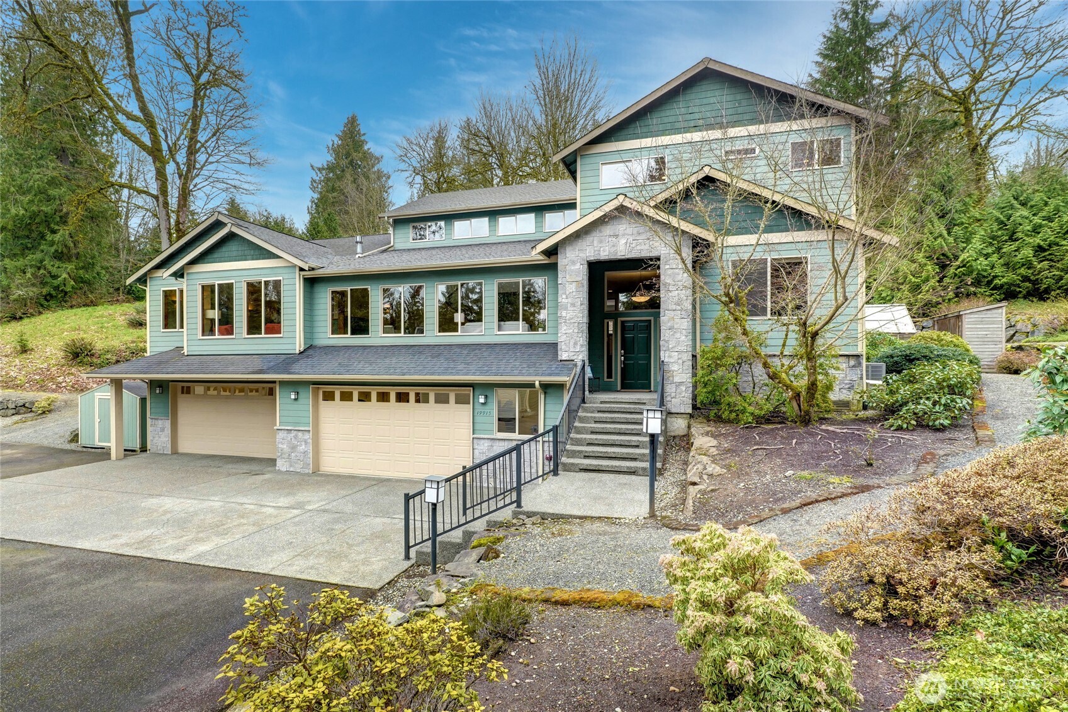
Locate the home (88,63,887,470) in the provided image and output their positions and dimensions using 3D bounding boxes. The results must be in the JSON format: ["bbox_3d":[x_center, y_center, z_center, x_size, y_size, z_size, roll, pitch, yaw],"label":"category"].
[{"bbox_3d":[-1.500,-1.930,19.100,22.500,10.500,13.000,0,0,16],"label":"home"}]

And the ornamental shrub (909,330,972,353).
[{"bbox_3d":[13.400,-0.080,16.600,1.850,1.500,1.750,0,0,16],"label":"ornamental shrub"}]

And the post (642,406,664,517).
[{"bbox_3d":[1.650,1.480,7.030,0.290,1.540,0.290,0,0,-3],"label":"post"}]

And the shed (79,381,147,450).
[{"bbox_3d":[-14.700,2.100,19.000,3.000,2.440,2.600,0,0,16],"label":"shed"}]

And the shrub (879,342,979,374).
[{"bbox_3d":[11.500,0.200,14.700,2.600,1.200,2.000,0,0,16],"label":"shrub"}]

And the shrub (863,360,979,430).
[{"bbox_3d":[7.750,0.620,10.000,2.100,1.300,1.800,0,0,16],"label":"shrub"}]

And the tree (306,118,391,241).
[{"bbox_3d":[-15.200,-9.700,42.000,7.600,20.500,7.600,0,0,-20],"label":"tree"}]

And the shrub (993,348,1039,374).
[{"bbox_3d":[16.500,0.170,17.200,1.300,0.880,1.200,0,0,16],"label":"shrub"}]

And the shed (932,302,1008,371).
[{"bbox_3d":[16.440,-0.660,19.070,1.500,2.570,2.000,0,0,12],"label":"shed"}]

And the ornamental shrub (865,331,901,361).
[{"bbox_3d":[11.550,0.000,17.000,1.650,1.600,1.550,0,0,16],"label":"ornamental shrub"}]

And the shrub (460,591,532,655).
[{"bbox_3d":[-0.330,2.290,4.500,0.620,0.430,0.580,0,0,0],"label":"shrub"}]

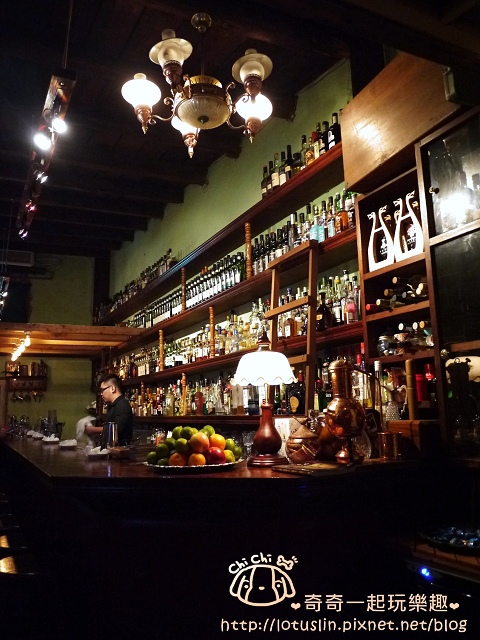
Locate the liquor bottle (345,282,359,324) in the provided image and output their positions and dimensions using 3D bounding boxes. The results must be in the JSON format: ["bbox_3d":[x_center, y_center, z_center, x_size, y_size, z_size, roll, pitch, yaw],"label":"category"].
[{"bbox_3d":[0.624,-0.084,2.882,0.078,0.268,0.080,4,-11,-27],"label":"liquor bottle"}]

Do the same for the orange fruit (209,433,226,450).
[{"bbox_3d":[-0.092,0.503,2.140,0.075,0.072,0.075,-1,-10,0],"label":"orange fruit"}]

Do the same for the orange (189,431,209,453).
[{"bbox_3d":[-0.162,0.491,2.080,0.079,0.079,0.079,-2,-10,0],"label":"orange"}]

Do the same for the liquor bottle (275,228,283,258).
[{"bbox_3d":[0.300,-0.538,3.873,0.070,0.299,0.070,2,-11,-27],"label":"liquor bottle"}]

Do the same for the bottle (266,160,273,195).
[{"bbox_3d":[0.231,-1.004,3.727,0.075,0.297,0.075,-1,-10,0],"label":"bottle"}]

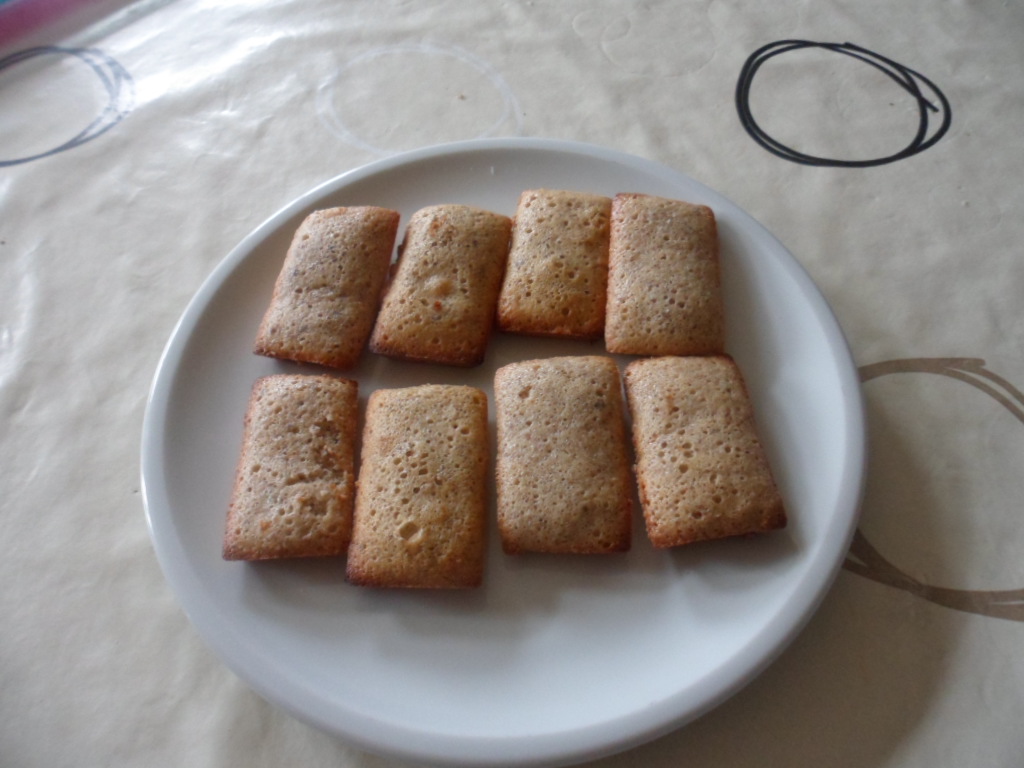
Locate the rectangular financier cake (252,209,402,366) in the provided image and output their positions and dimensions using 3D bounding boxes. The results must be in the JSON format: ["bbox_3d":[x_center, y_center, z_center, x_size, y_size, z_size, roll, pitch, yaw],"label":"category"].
[{"bbox_3d":[-0.080,-0.043,0.337,0.044,0.016,0.082,6,59,3],"label":"rectangular financier cake"}]

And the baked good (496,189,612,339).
[{"bbox_3d":[0.020,-0.052,0.336,0.044,0.017,0.079,4,59,5],"label":"baked good"}]

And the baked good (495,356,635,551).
[{"bbox_3d":[0.018,0.026,0.289,0.046,0.017,0.079,-2,59,1],"label":"baked good"}]

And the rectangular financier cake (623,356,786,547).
[{"bbox_3d":[0.071,0.024,0.297,0.047,0.016,0.078,-5,59,-3],"label":"rectangular financier cake"}]

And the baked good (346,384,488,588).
[{"bbox_3d":[-0.034,0.038,0.289,0.047,0.016,0.079,0,59,0],"label":"baked good"}]

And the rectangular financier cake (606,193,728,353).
[{"bbox_3d":[0.065,-0.045,0.331,0.046,0.017,0.084,4,59,5],"label":"rectangular financier cake"}]

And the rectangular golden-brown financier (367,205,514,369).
[{"bbox_3d":[-0.029,-0.043,0.333,0.046,0.017,0.081,6,60,6],"label":"rectangular golden-brown financier"}]

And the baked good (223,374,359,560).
[{"bbox_3d":[-0.080,0.031,0.291,0.044,0.017,0.075,-3,59,1],"label":"baked good"}]

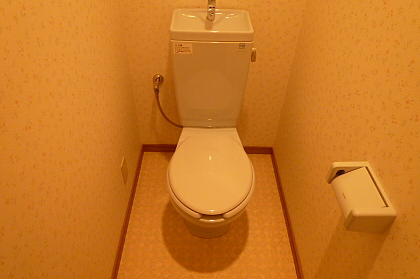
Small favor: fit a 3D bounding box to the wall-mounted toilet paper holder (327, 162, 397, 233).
[{"bbox_3d":[0.375,0.142,0.741,0.096,0.069,0.160,1,43,-1],"label":"wall-mounted toilet paper holder"}]

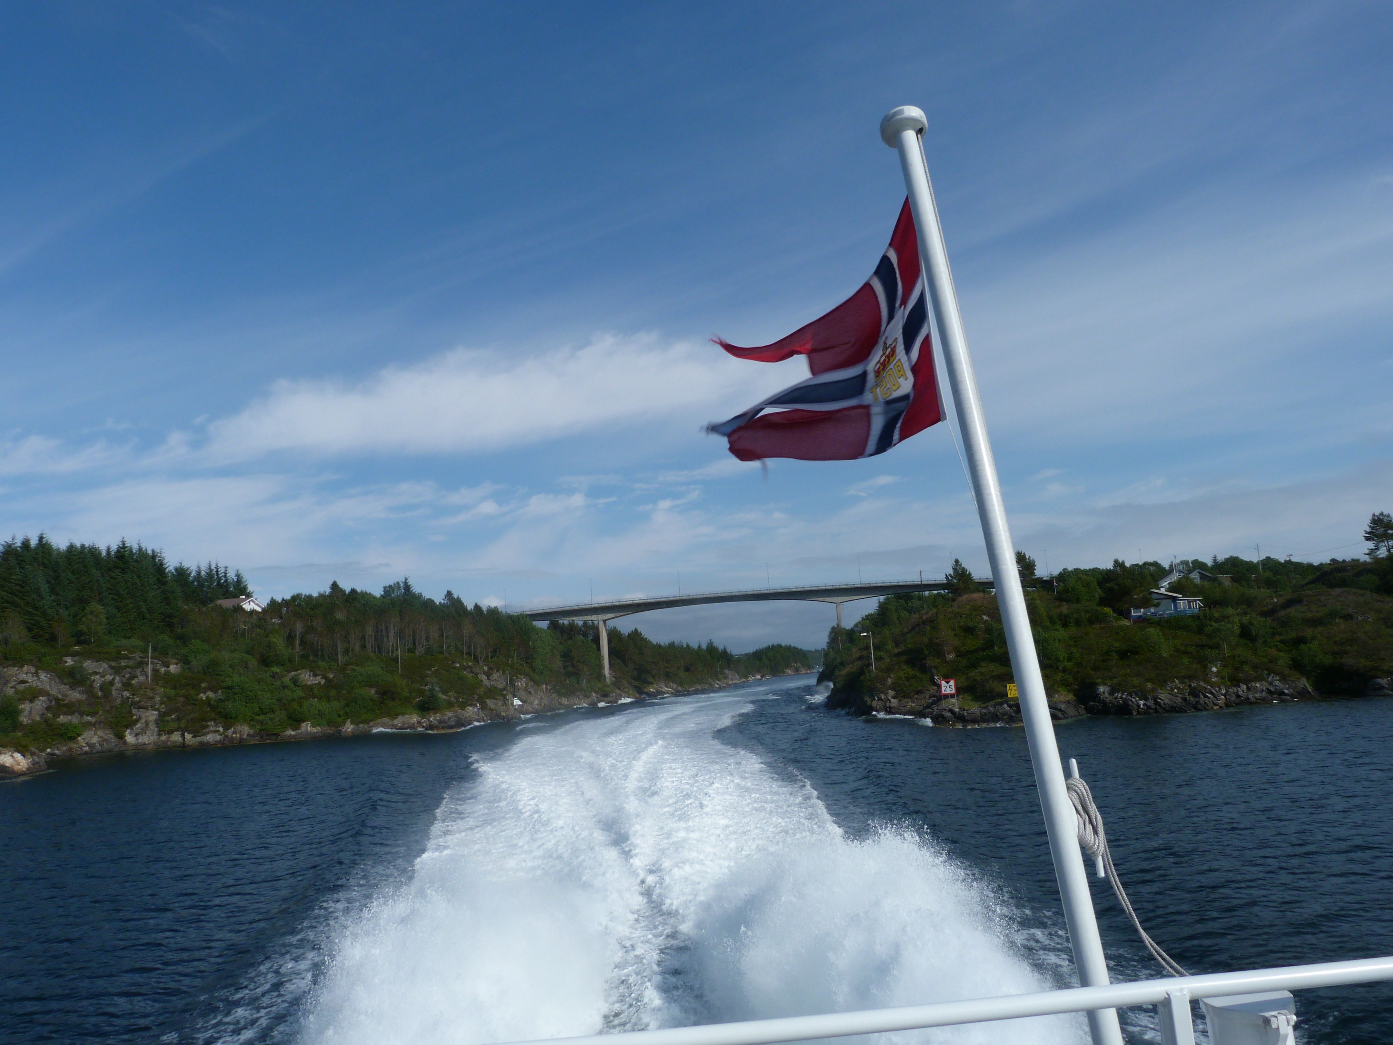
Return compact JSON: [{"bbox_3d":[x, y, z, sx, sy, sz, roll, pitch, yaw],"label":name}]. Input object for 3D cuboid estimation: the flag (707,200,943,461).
[{"bbox_3d":[0.375,-0.500,2.950,0.280,0.710,1.000,6,-10,-37],"label":"flag"}]

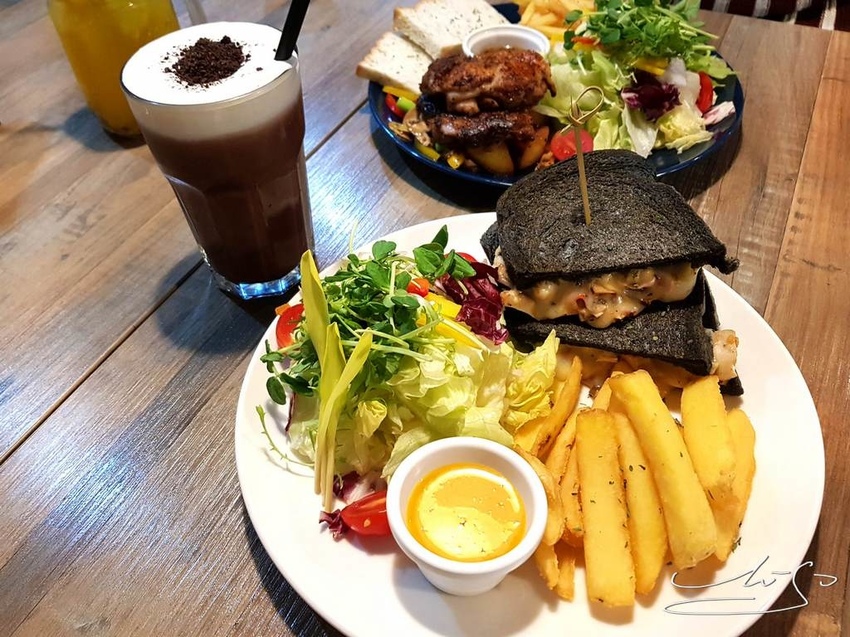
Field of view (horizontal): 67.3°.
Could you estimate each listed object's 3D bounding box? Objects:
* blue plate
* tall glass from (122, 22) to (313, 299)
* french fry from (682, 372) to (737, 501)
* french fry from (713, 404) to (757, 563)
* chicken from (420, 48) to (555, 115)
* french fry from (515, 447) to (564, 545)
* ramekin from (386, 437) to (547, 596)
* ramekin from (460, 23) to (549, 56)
[{"bbox_3d":[0.096,-0.170,0.500,0.276,0.033,0.276,-2,47,2],"label":"blue plate"},{"bbox_3d":[-0.105,-0.084,0.368,0.090,0.133,0.090,-4,47,0],"label":"tall glass"},{"bbox_3d":[0.126,0.050,0.278,0.018,0.016,0.059,5,51,8],"label":"french fry"},{"bbox_3d":[0.135,0.070,0.278,0.017,0.016,0.072,14,51,16],"label":"french fry"},{"bbox_3d":[0.043,-0.163,0.440,0.090,0.036,0.056,-3,47,1],"label":"chicken"},{"bbox_3d":[0.048,0.073,0.267,0.014,0.014,0.045,-12,51,-7],"label":"french fry"},{"bbox_3d":[0.017,0.083,0.258,0.059,0.040,0.059,-4,47,0],"label":"ramekin"},{"bbox_3d":[0.061,-0.191,0.489,0.064,0.040,0.064,-4,47,0],"label":"ramekin"}]

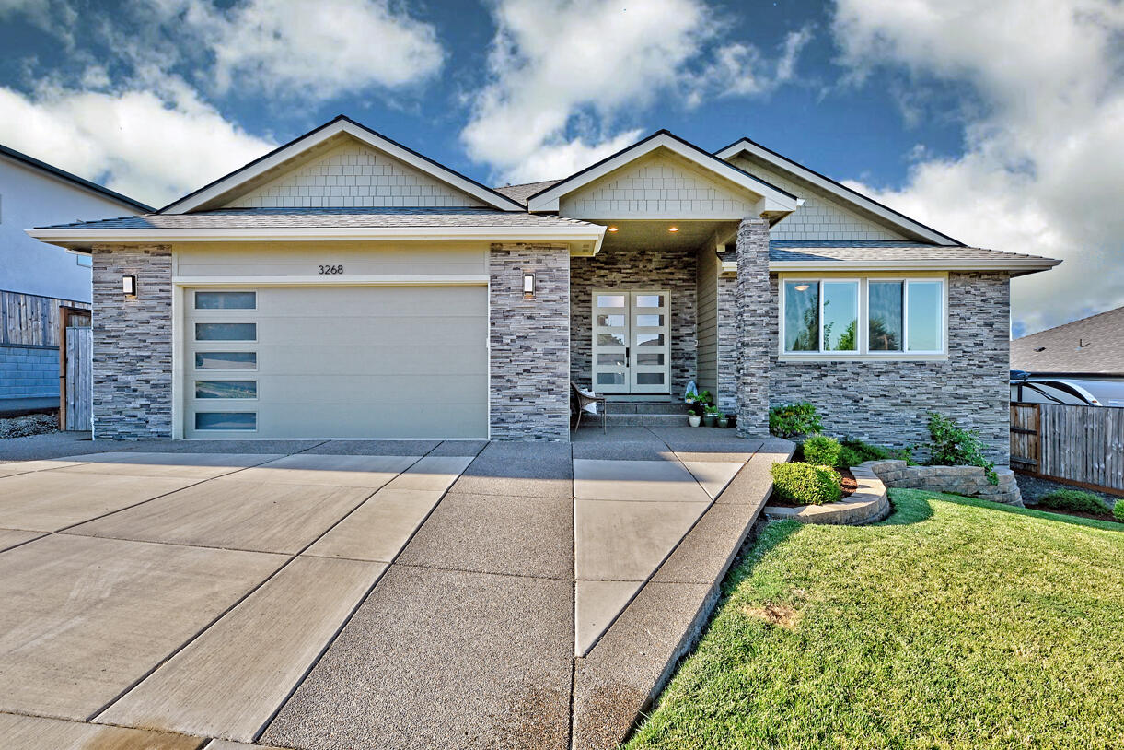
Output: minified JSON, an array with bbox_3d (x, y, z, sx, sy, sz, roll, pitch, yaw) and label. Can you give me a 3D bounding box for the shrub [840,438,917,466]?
[{"bbox_3d":[5.460,1.317,9.150,1.330,0.480,0.900,0,0,1],"label":"shrub"}]

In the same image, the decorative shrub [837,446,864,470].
[{"bbox_3d":[4.391,1.265,8.100,0.450,0.370,0.450,0,0,1],"label":"decorative shrub"}]

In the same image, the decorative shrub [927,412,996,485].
[{"bbox_3d":[7.076,1.296,9.400,1.220,1.280,0.850,0,0,1],"label":"decorative shrub"}]

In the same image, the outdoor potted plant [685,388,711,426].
[{"bbox_3d":[2.760,0.668,10.750,0.520,0.750,0.480,0,0,1],"label":"outdoor potted plant"}]

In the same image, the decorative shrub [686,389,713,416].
[{"bbox_3d":[2.804,0.574,10.850,0.550,0.550,0.500,0,0,1],"label":"decorative shrub"}]

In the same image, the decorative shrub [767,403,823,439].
[{"bbox_3d":[4.323,0.854,9.850,1.030,0.690,0.900,0,0,1],"label":"decorative shrub"}]

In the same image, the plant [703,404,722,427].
[{"bbox_3d":[2.977,0.814,10.550,0.390,0.480,0.380,0,0,1],"label":"plant"}]

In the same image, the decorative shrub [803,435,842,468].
[{"bbox_3d":[3.854,1.110,7.850,0.560,0.460,0.550,0,0,1],"label":"decorative shrub"}]

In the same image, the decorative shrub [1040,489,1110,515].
[{"bbox_3d":[9.275,2.298,9.600,1.280,0.420,0.950,0,0,1],"label":"decorative shrub"}]

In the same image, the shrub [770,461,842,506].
[{"bbox_3d":[2.804,1.206,6.100,0.810,0.430,0.780,0,0,1],"label":"shrub"}]

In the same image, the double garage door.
[{"bbox_3d":[-3.632,-0.185,8.530,4.880,2.440,0.080,0,0,1],"label":"double garage door"}]

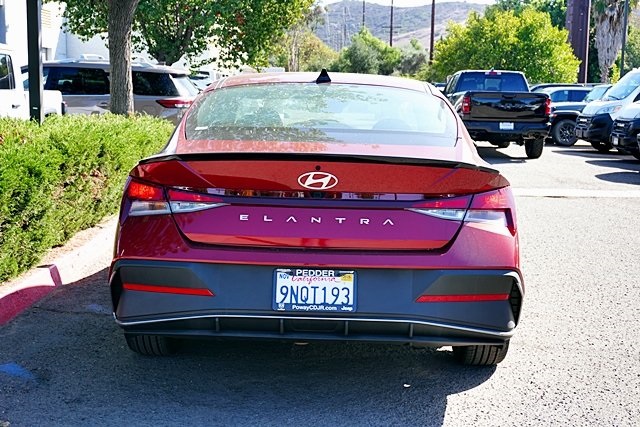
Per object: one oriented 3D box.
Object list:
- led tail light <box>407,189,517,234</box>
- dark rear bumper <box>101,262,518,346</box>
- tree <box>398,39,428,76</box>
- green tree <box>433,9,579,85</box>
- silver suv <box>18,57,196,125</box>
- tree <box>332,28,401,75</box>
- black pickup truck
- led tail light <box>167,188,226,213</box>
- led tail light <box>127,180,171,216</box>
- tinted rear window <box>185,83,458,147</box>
[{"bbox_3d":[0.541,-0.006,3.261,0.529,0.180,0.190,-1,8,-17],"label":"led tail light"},{"bbox_3d":[-0.015,0.332,3.315,1.700,0.350,0.430,1,8,1],"label":"dark rear bumper"},{"bbox_3d":[6.671,-9.730,61.227,3.000,5.687,3.000,1,8,0],"label":"tree"},{"bbox_3d":[8.383,-6.627,39.441,6.900,5.475,6.900,1,8,0],"label":"green tree"},{"bbox_3d":[-4.660,-1.779,15.214,5.050,1.780,1.970,1,8,0],"label":"silver suv"},{"bbox_3d":[3.028,-9.424,57.244,4.700,5.983,4.700,1,8,0],"label":"tree"},{"bbox_3d":[4.090,-2.469,21.096,2.070,1.970,5.900,1,8,1],"label":"black pickup truck"},{"bbox_3d":[-0.451,-0.045,3.174,0.254,0.095,0.059,3,8,13],"label":"led tail light"},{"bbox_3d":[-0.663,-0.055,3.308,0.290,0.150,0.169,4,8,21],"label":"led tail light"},{"bbox_3d":[0.013,-0.435,3.992,1.230,0.120,0.929,1,24,1],"label":"tinted rear window"}]

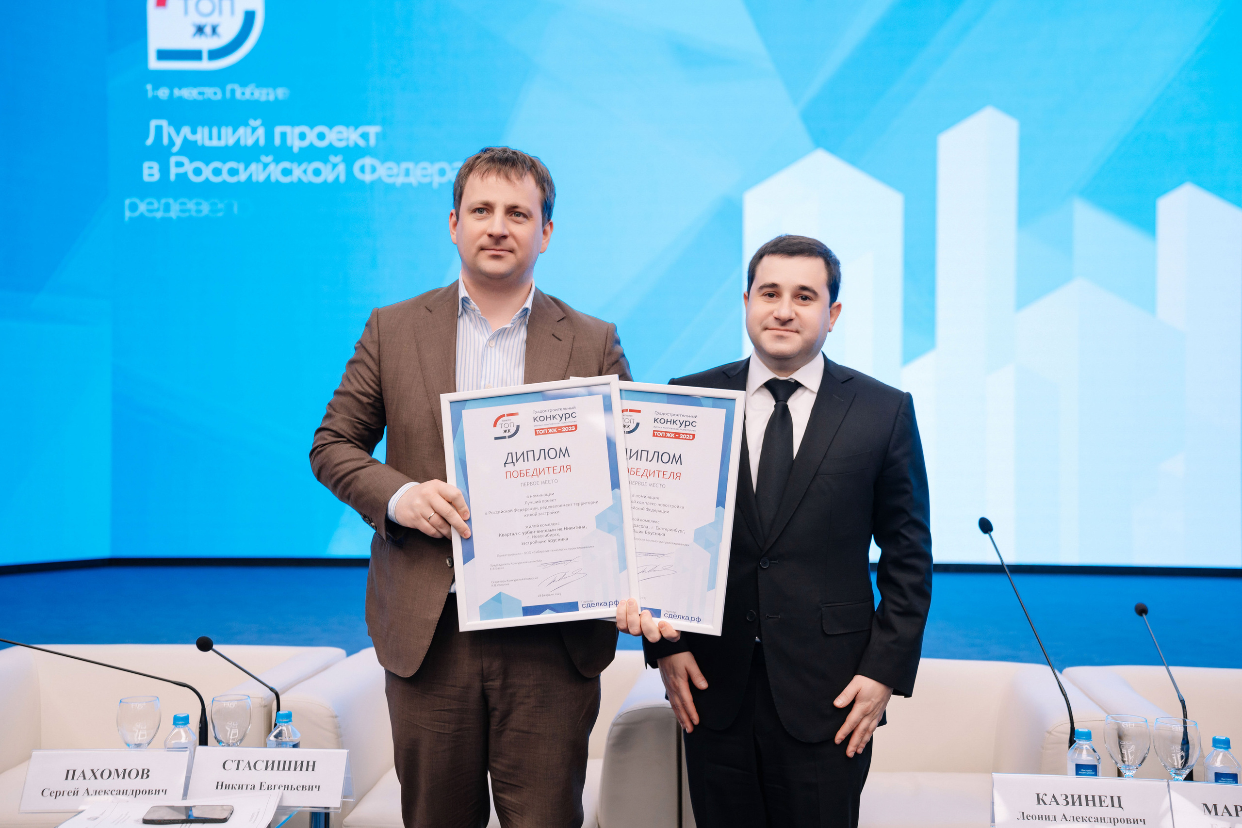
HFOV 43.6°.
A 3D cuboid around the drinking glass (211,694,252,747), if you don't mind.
[{"bbox_3d":[-0.772,0.658,3.080,0.078,0.182,0.078,0,1,0],"label":"drinking glass"}]

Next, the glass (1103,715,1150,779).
[{"bbox_3d":[0.930,0.658,2.860,0.080,0.182,0.080,0,1,0],"label":"glass"}]

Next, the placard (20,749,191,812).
[{"bbox_3d":[-0.979,0.699,2.970,0.297,0.113,0.090,0,1,-1],"label":"placard"}]

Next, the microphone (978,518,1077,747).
[{"bbox_3d":[0.800,0.480,3.030,0.090,0.550,0.250,0,1,-34],"label":"microphone"}]

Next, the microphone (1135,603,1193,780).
[{"bbox_3d":[1.085,0.572,3.090,0.080,0.360,0.400,0,1,7],"label":"microphone"}]

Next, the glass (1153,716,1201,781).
[{"bbox_3d":[1.015,0.658,2.835,0.080,0.182,0.080,0,1,0],"label":"glass"}]

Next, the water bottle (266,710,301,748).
[{"bbox_3d":[-0.667,0.670,3.080,0.066,0.163,0.066,0,1,0],"label":"water bottle"}]

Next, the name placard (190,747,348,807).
[{"bbox_3d":[-0.668,0.699,2.975,0.293,0.113,0.090,0,1,6],"label":"name placard"}]

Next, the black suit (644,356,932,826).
[{"bbox_3d":[0.315,0.630,2.950,0.550,1.470,0.300,0,1,12],"label":"black suit"}]

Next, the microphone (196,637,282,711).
[{"bbox_3d":[-0.714,0.572,2.950,0.080,0.360,0.400,0,1,7],"label":"microphone"}]

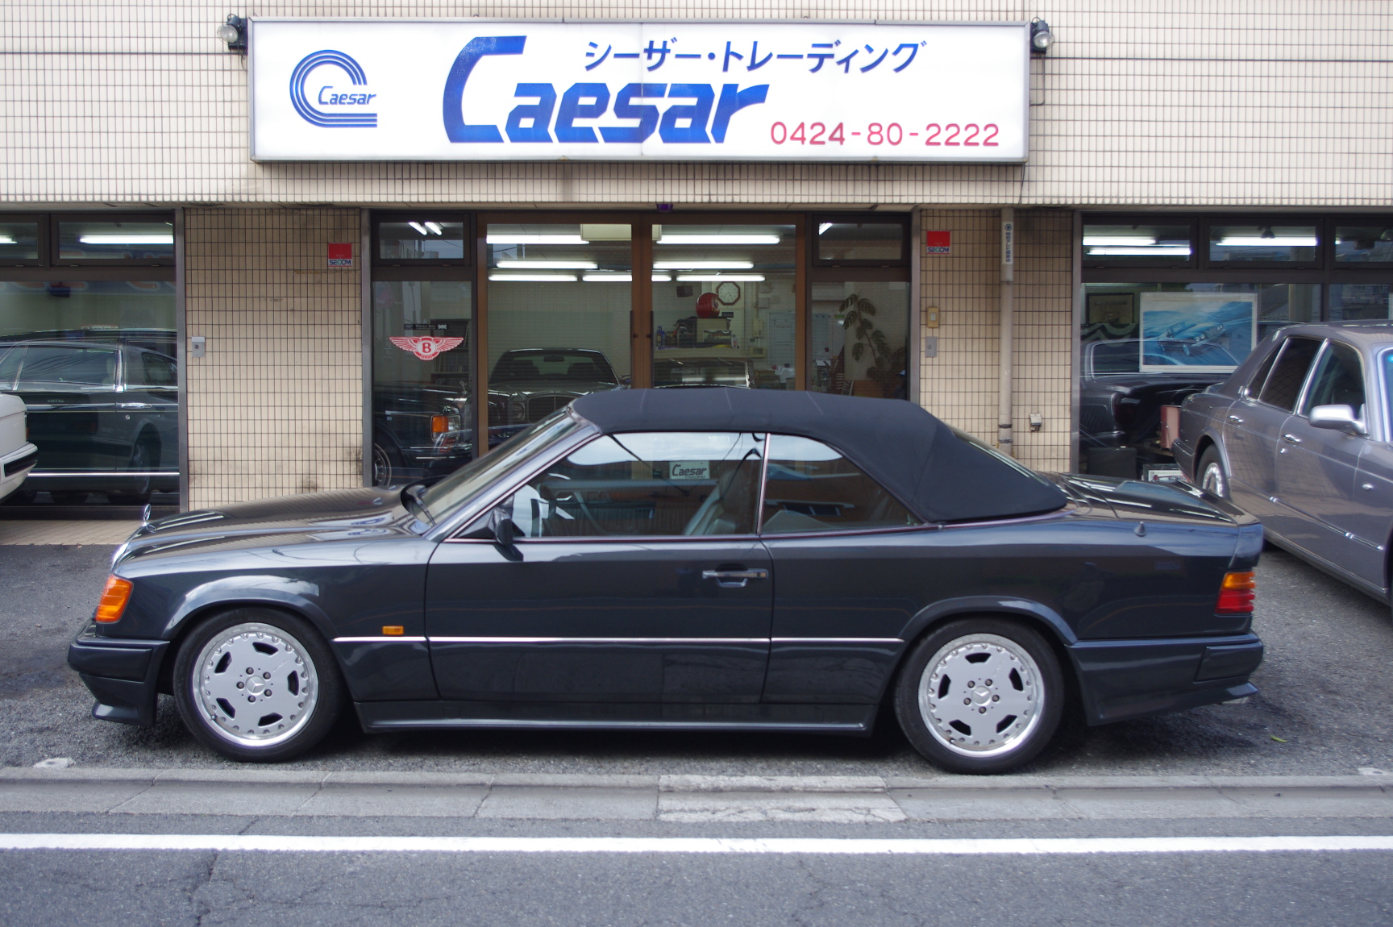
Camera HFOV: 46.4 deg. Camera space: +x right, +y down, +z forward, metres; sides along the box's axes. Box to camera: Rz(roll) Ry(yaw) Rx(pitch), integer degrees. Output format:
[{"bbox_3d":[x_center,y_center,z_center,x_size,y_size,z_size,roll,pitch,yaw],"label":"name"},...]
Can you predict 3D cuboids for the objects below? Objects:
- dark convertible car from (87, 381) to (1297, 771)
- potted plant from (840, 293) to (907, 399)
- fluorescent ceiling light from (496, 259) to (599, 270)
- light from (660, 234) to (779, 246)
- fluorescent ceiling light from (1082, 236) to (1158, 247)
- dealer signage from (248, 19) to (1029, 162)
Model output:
[{"bbox_3d":[-0.170,0.391,6.898,4.680,1.385,1.790,0,3,-1],"label":"dark convertible car"},{"bbox_3d":[1.535,-0.510,13.600,0.750,1.780,0.720,0,3,0],"label":"potted plant"},{"bbox_3d":[-1.746,-2.328,19.040,1.210,0.100,0.140,0,3,-2],"label":"fluorescent ceiling light"},{"bbox_3d":[0.216,-2.156,15.648,1.210,0.100,0.140,0,3,-2],"label":"light"},{"bbox_3d":[3.847,-2.165,15.749,1.210,0.100,0.140,0,3,-2],"label":"fluorescent ceiling light"},{"bbox_3d":[-0.352,-2.397,10.477,4.990,0.905,0.190,0,3,-2],"label":"dealer signage"}]

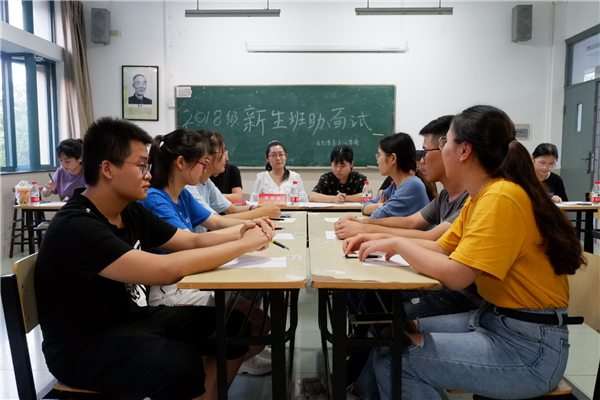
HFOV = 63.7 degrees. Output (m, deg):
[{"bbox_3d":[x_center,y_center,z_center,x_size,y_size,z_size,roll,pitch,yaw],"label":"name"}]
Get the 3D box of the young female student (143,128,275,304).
[{"bbox_3d":[-0.450,0.316,2.263,0.680,1.280,0.560,-1,6,-6],"label":"young female student"}]

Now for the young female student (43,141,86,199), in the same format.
[{"bbox_3d":[-1.866,0.128,4.027,0.550,1.280,0.660,1,5,11],"label":"young female student"}]

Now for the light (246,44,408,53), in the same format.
[{"bbox_3d":[0.384,-2.114,6.743,2.232,0.100,0.110,0,6,1],"label":"light"}]

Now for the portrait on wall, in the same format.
[{"bbox_3d":[-2.259,-1.513,6.853,0.525,0.787,0.030,0,6,1],"label":"portrait on wall"}]

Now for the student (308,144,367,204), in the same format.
[{"bbox_3d":[0.320,0.143,4.235,0.520,1.230,0.600,0,6,1],"label":"student"}]

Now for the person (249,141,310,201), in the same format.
[{"bbox_3d":[-0.185,0.115,4.176,0.500,1.270,0.660,0,5,1],"label":"person"}]

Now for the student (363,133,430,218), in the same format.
[{"bbox_3d":[0.600,0.241,2.852,0.640,1.260,0.480,0,5,1],"label":"student"}]

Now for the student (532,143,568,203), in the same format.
[{"bbox_3d":[2.049,0.143,4.078,0.500,1.240,0.660,0,5,1],"label":"student"}]

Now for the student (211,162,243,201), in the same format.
[{"bbox_3d":[-0.760,0.103,4.282,0.500,1.300,0.600,0,6,1],"label":"student"}]

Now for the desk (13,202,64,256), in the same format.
[{"bbox_3d":[-1.940,0.402,4.010,0.600,0.760,0.410,0,6,1],"label":"desk"}]

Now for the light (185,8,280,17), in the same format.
[{"bbox_3d":[-0.862,-2.392,6.192,1.224,0.100,0.130,0,6,1],"label":"light"}]

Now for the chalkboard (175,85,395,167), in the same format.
[{"bbox_3d":[-0.204,-1.066,6.950,3.171,1.185,0.060,0,5,1],"label":"chalkboard"}]

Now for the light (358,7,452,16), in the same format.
[{"bbox_3d":[1.332,-2.395,6.150,1.240,0.100,0.140,0,5,1],"label":"light"}]

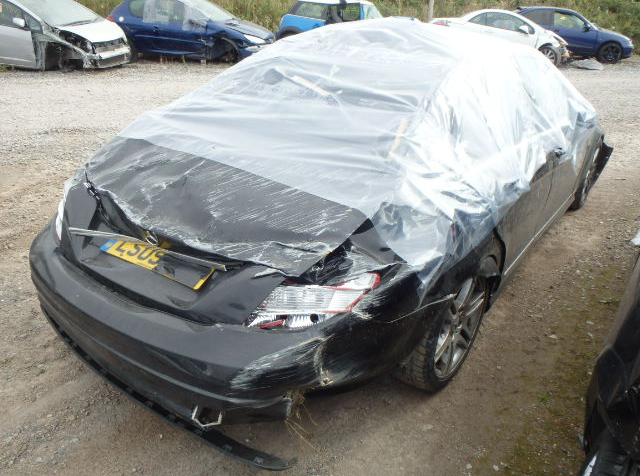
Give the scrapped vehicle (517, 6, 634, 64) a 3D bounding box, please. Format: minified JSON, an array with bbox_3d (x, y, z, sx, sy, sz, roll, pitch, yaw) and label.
[{"bbox_3d":[7.500,-6.150,15.800,4.050,1.440,1.720,8,25,16],"label":"scrapped vehicle"}]

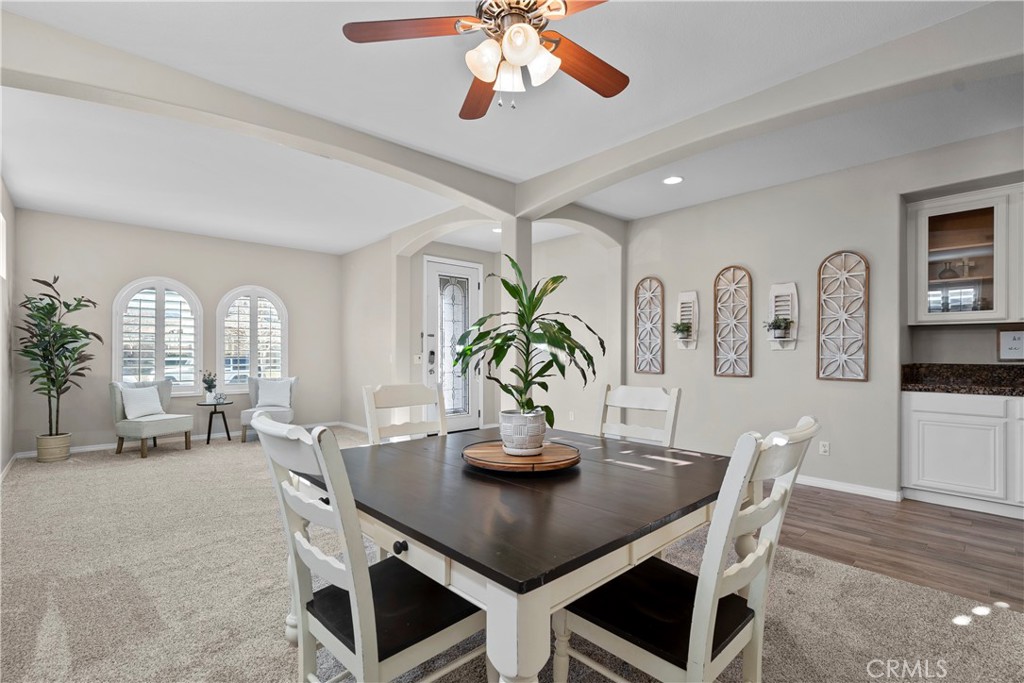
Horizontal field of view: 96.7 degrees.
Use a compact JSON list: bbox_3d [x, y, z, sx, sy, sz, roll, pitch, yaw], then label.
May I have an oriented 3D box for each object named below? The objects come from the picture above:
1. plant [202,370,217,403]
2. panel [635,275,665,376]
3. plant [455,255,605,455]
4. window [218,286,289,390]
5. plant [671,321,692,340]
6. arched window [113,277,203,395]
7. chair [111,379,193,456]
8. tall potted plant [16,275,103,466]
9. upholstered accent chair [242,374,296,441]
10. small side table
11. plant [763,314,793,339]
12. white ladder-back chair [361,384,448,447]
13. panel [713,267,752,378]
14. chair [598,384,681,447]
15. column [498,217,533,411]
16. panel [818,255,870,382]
[{"bbox_3d":[-3.884,0.578,5.848,0.190,0.430,0.180,1,-2,-42],"label":"plant"},{"bbox_3d":[1.575,-0.183,5.181,0.030,1.105,0.362,1,-1,-43],"label":"panel"},{"bbox_3d":[0.071,0.048,1.808,0.580,0.765,0.520,0,-1,0],"label":"plant"},{"bbox_3d":[-3.649,-0.023,6.462,0.910,1.530,0.100,1,-2,-42],"label":"window"},{"bbox_3d":[1.818,-0.118,4.832,0.150,0.200,0.200,1,-2,-42],"label":"plant"},{"bbox_3d":[-4.454,-0.049,5.781,0.910,1.542,0.100,1,-1,-43],"label":"arched window"},{"bbox_3d":[-4.199,0.878,5.338,0.630,0.805,0.610,0,-1,27],"label":"chair"},{"bbox_3d":[-4.957,0.284,4.998,0.680,2.020,0.620,1,-1,-43],"label":"tall potted plant"},{"bbox_3d":[-3.295,0.898,6.192,0.620,0.810,0.640,1,-1,-18],"label":"upholstered accent chair"},{"bbox_3d":[-3.850,1.057,5.909,0.410,0.506,0.410,1,-1,-43],"label":"small side table"},{"bbox_3d":[2.435,-0.133,4.149,0.170,0.215,0.235,1,-2,-42],"label":"plant"},{"bbox_3d":[-0.429,0.741,2.260,0.460,1.025,0.540,1,-1,-38],"label":"white ladder-back chair"},{"bbox_3d":[2.199,-0.199,4.522,0.030,1.105,0.362,1,-1,-43],"label":"panel"},{"bbox_3d":[0.499,0.740,2.174,0.460,1.025,0.540,-1,-1,41],"label":"chair"},{"bbox_3d":[0.051,0.057,4.342,0.197,2.440,0.217,1,-2,-42],"label":"column"},{"bbox_3d":[2.814,-0.218,3.872,0.030,1.105,0.362,1,-1,-43],"label":"panel"}]

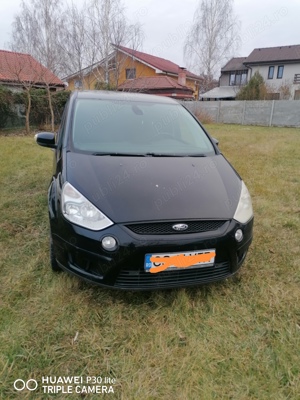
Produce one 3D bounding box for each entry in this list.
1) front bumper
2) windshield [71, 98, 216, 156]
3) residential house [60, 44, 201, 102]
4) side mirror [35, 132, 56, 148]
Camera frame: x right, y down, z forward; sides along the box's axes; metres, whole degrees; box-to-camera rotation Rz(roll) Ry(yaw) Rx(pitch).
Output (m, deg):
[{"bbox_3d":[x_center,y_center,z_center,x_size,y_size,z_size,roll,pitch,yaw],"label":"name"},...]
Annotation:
[{"bbox_3d":[0.156,0.342,2.433,1.820,0.520,0.560,-1,17,-14],"label":"front bumper"},{"bbox_3d":[-0.103,-0.793,3.334,1.460,0.190,1.100,-1,45,-14],"label":"windshield"},{"bbox_3d":[-1.189,-16.155,43.186,13.572,7.476,15.840,9,19,24],"label":"residential house"},{"bbox_3d":[-1.135,-0.654,3.410,0.240,0.165,0.130,-1,17,-14],"label":"side mirror"}]

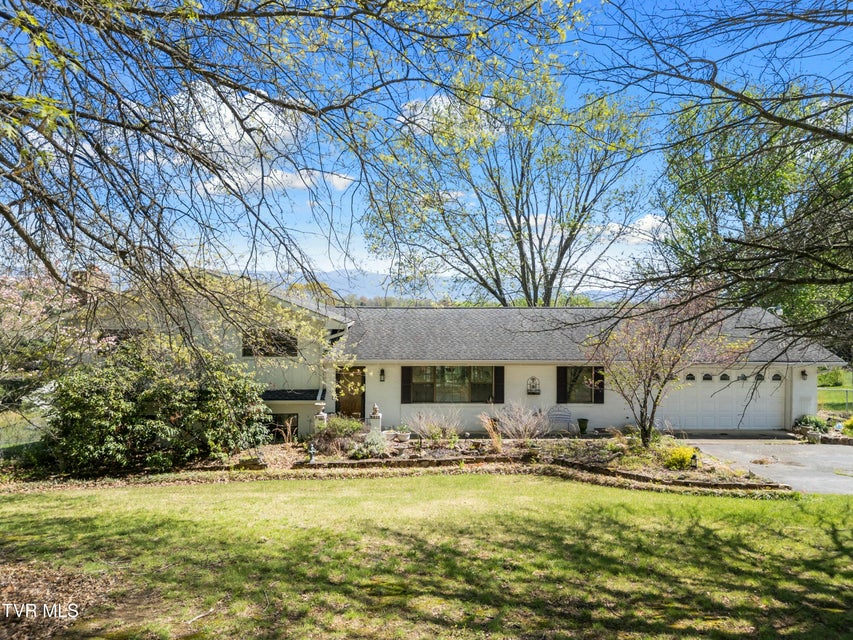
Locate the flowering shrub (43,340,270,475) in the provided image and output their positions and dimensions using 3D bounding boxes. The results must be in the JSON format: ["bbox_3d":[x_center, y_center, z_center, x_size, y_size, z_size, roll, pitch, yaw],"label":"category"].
[{"bbox_3d":[-7.450,2.400,16.300,6.200,3.400,3.900,0,0,0],"label":"flowering shrub"}]

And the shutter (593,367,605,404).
[{"bbox_3d":[5.956,2.256,20.400,0.360,1.290,0.045,0,0,0],"label":"shutter"}]

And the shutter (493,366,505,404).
[{"bbox_3d":[2.514,2.256,20.400,0.360,1.290,0.045,0,0,0],"label":"shutter"}]

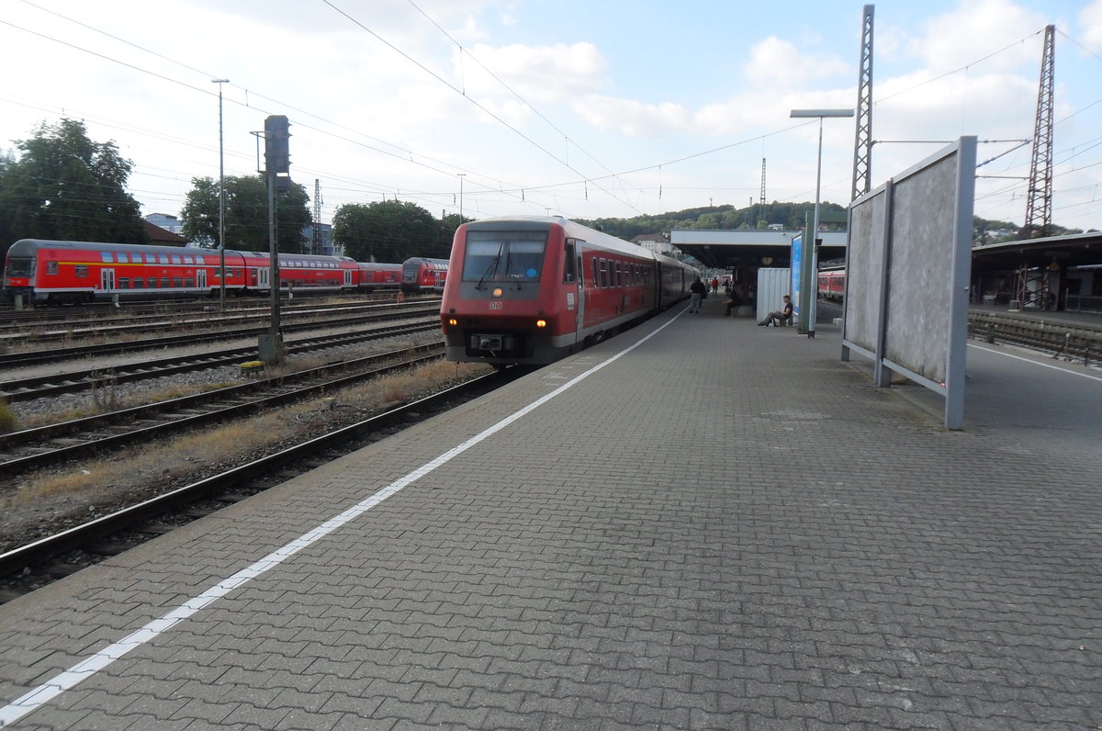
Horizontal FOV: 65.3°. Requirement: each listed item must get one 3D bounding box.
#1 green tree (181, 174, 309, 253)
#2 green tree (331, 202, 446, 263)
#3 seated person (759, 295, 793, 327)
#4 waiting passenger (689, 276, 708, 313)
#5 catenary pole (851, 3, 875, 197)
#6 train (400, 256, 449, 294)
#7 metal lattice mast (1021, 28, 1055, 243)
[{"bbox_3d":[-43.178,-18.685,121.829,18.000,16.500,16.000,-2,6,-20],"label":"green tree"},{"bbox_3d":[-30.828,-23.194,165.845,22.500,16.800,18.000,-1,6,-11],"label":"green tree"},{"bbox_3d":[7.731,-1.865,29.405,1.120,1.060,0.520,2,6,13],"label":"seated person"},{"bbox_3d":[6.887,-3.337,40.672,0.600,1.710,0.420,0,6,-3],"label":"waiting passenger"},{"bbox_3d":[9.884,-6.198,27.316,0.700,10.140,0.600,2,6,13],"label":"catenary pole"},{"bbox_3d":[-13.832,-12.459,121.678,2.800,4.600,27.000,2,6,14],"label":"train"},{"bbox_3d":[28.530,-11.306,49.836,1.500,16.300,1.400,2,6,13],"label":"metal lattice mast"}]

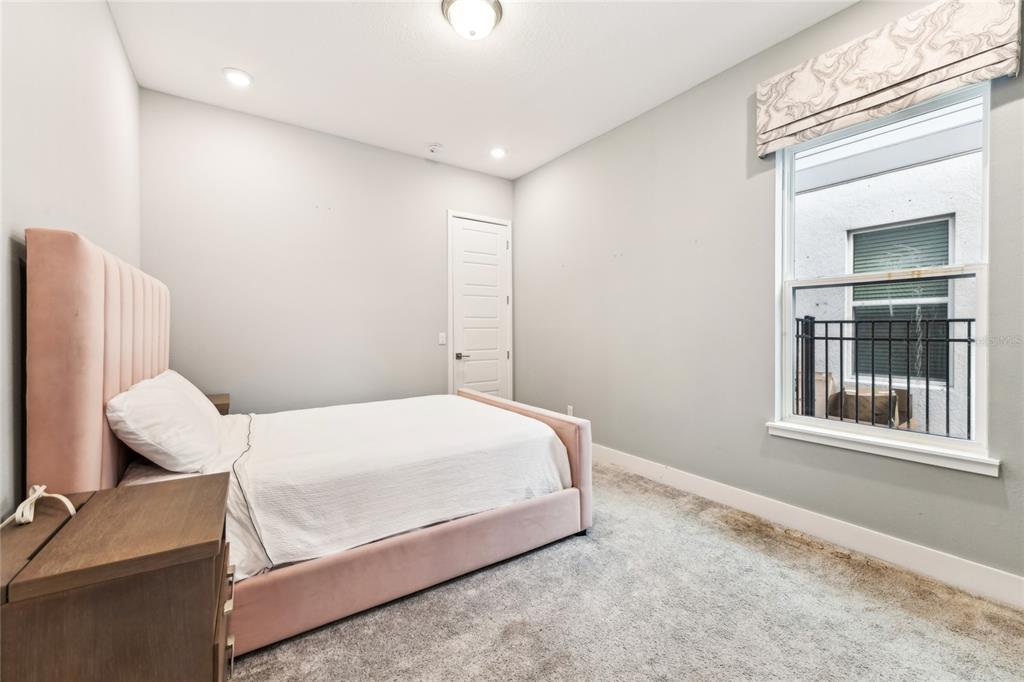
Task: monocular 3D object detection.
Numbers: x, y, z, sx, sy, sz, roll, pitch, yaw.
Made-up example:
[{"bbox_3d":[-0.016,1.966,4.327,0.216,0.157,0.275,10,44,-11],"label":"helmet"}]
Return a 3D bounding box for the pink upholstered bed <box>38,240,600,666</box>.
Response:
[{"bbox_3d":[-0.892,0.396,2.414,2.215,1.494,1.597,-1,1,-33],"label":"pink upholstered bed"}]

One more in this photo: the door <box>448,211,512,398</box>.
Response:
[{"bbox_3d":[-0.351,-0.155,4.538,0.828,2.507,0.080,-1,1,-35],"label":"door"}]

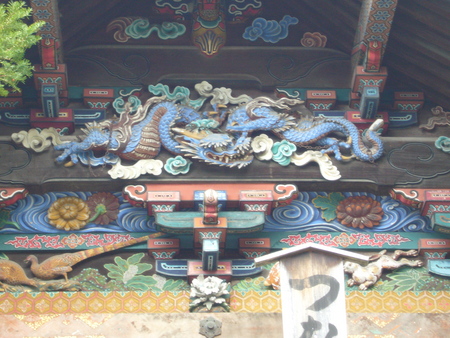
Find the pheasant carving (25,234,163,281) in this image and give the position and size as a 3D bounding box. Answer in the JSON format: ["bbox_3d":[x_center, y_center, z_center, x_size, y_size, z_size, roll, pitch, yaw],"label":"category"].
[{"bbox_3d":[-0.823,0.554,8.300,0.860,0.270,0.200,0,-30,-3],"label":"pheasant carving"}]

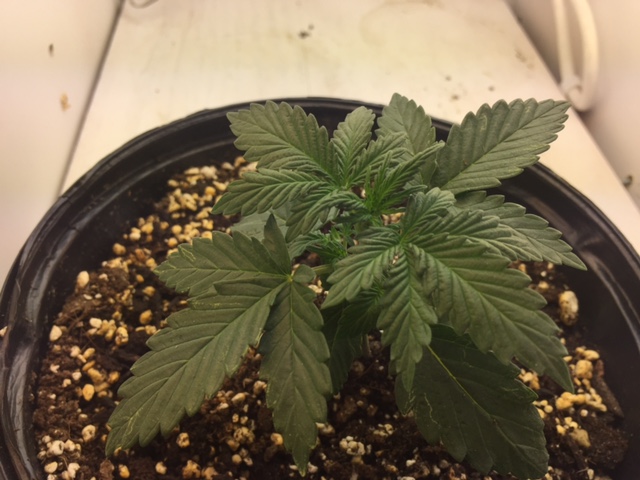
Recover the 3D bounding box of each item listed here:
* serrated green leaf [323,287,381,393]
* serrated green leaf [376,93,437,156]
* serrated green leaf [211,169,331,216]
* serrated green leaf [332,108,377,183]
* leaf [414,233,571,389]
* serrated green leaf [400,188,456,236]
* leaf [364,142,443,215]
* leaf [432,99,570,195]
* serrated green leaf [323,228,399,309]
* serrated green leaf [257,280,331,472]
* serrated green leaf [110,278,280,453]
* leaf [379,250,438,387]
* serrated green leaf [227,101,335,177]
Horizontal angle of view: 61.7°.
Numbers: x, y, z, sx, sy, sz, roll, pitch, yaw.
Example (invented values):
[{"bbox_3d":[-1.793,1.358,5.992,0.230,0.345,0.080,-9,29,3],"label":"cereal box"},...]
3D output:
[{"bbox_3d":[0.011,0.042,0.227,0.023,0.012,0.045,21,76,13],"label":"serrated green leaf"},{"bbox_3d":[0.041,-0.044,0.250,0.030,0.010,0.054,-8,69,-13],"label":"serrated green leaf"},{"bbox_3d":[-0.017,-0.017,0.180,0.042,0.010,0.019,-13,51,-13],"label":"serrated green leaf"},{"bbox_3d":[0.011,-0.035,0.195,0.015,0.010,0.040,9,53,7],"label":"serrated green leaf"},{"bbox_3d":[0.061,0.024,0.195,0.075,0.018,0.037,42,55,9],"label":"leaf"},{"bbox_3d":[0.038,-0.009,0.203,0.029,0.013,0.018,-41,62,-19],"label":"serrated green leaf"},{"bbox_3d":[0.029,-0.022,0.185,0.036,0.010,0.009,-45,49,-12],"label":"leaf"},{"bbox_3d":[0.075,-0.042,0.228,0.082,0.013,0.035,-34,59,-19],"label":"leaf"},{"bbox_3d":[0.012,0.008,0.160,0.015,0.010,0.037,39,59,23],"label":"serrated green leaf"},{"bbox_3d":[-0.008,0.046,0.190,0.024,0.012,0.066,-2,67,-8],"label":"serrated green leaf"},{"bbox_3d":[-0.043,0.038,0.184,0.032,0.015,0.080,33,66,33],"label":"serrated green leaf"},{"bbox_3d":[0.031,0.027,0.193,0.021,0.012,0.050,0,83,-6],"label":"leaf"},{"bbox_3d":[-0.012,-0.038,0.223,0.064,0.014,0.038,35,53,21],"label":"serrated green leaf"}]

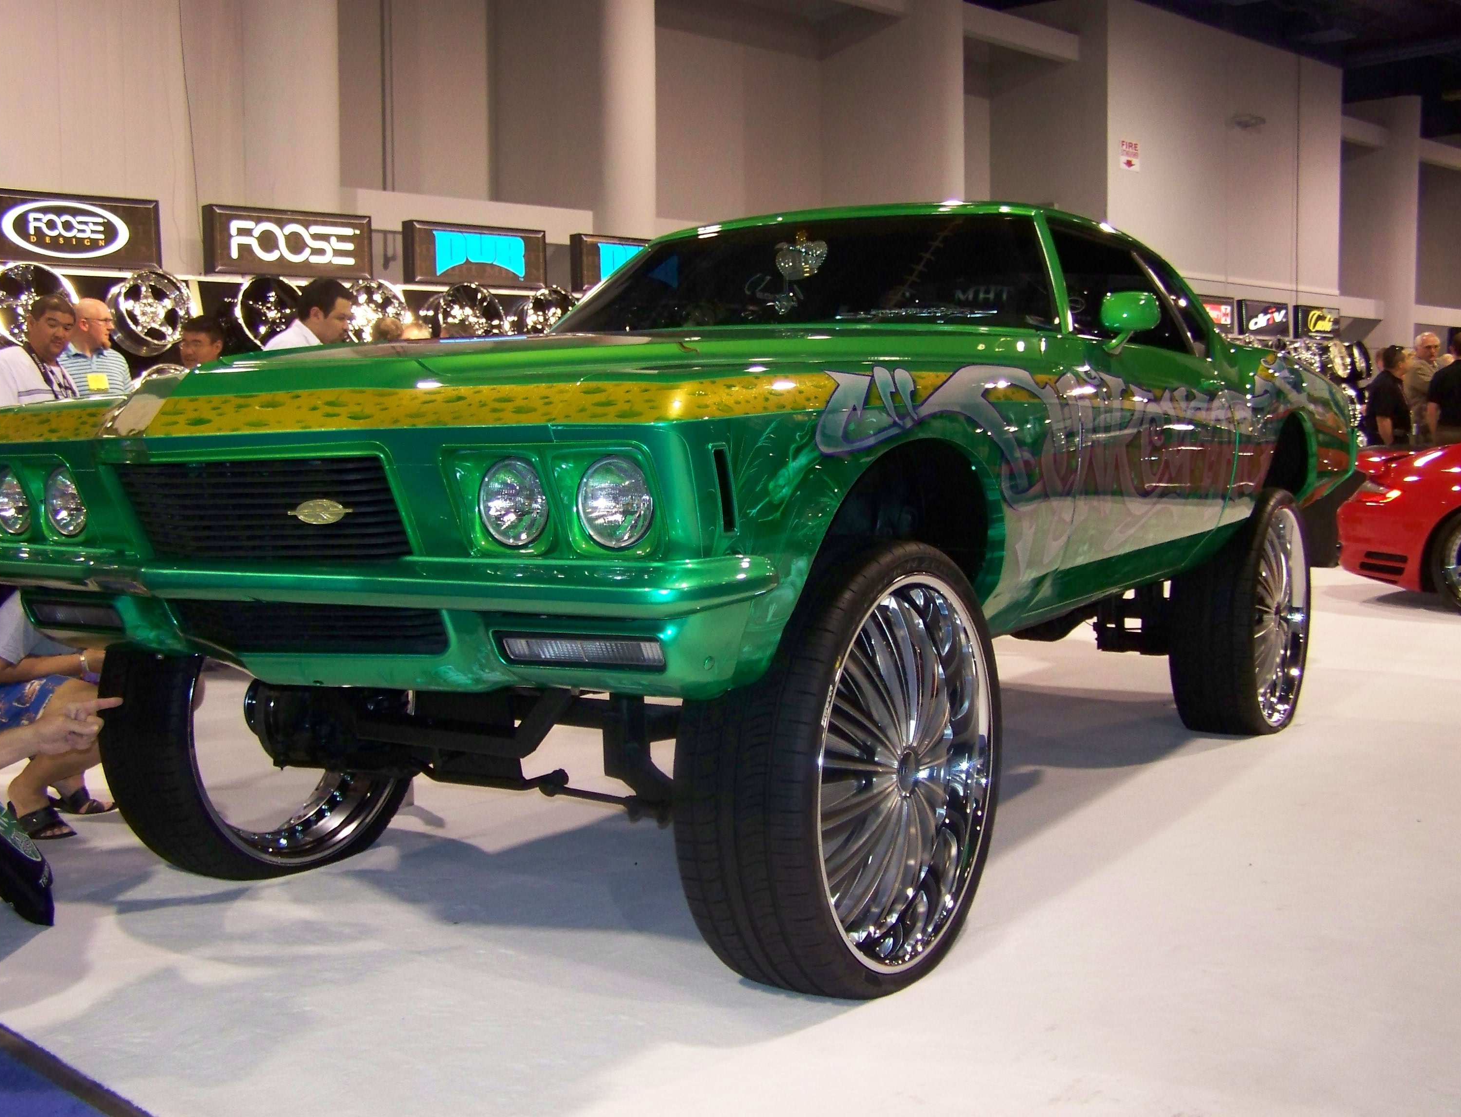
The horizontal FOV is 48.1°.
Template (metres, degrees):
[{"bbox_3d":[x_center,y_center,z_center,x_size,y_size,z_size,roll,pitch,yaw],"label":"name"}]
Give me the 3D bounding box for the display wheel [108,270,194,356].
[{"bbox_3d":[-3.931,-1.665,11.089,0.527,0.527,0.250,-5,-4,-45],"label":"display wheel"}]

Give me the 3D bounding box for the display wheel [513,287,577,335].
[{"bbox_3d":[-1.508,-1.941,13.502,0.552,0.552,0.250,-5,-4,-45],"label":"display wheel"}]

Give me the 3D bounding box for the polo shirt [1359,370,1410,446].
[{"bbox_3d":[4.812,-1.028,12.000,0.300,0.700,0.480,-1,4,-9],"label":"polo shirt"}]

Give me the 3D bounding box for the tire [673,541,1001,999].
[{"bbox_3d":[0.247,0.417,3.302,0.300,0.900,0.900,2,5,32],"label":"tire"}]

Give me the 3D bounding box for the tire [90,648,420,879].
[{"bbox_3d":[-1.154,0.366,4.168,0.300,0.900,0.900,2,5,32],"label":"tire"}]

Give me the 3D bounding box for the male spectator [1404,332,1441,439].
[{"bbox_3d":[5.137,-0.761,12.100,0.500,1.831,0.330,-3,5,-33],"label":"male spectator"}]

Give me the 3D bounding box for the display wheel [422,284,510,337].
[{"bbox_3d":[-2.095,-1.826,12.921,0.647,0.647,0.250,-5,-4,-45],"label":"display wheel"}]

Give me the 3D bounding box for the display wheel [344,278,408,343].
[{"bbox_3d":[-2.716,-1.785,12.300,0.587,0.587,0.250,-5,-4,-45],"label":"display wheel"}]

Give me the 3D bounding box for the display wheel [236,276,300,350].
[{"bbox_3d":[-3.331,-1.717,11.688,0.547,0.547,0.250,-5,-4,-45],"label":"display wheel"}]

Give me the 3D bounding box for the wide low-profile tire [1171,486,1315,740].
[{"bbox_3d":[1.869,0.202,5.964,0.300,0.900,0.900,2,5,32],"label":"wide low-profile tire"}]

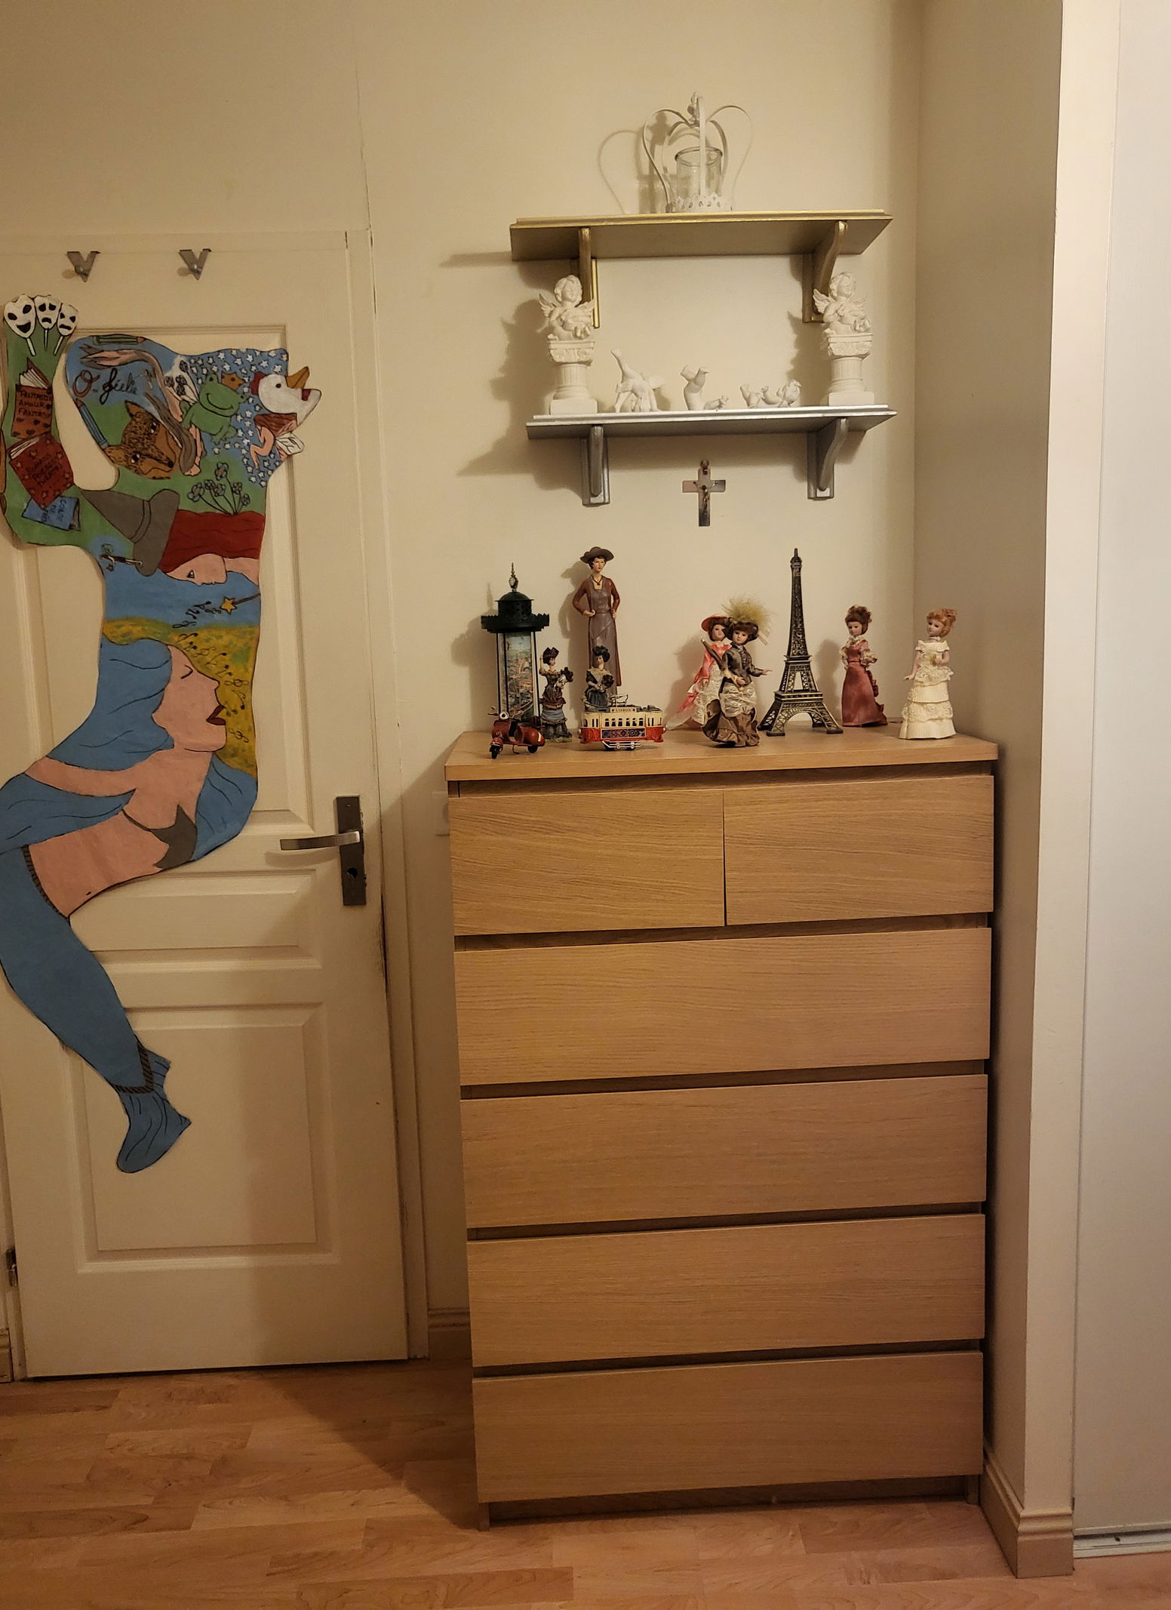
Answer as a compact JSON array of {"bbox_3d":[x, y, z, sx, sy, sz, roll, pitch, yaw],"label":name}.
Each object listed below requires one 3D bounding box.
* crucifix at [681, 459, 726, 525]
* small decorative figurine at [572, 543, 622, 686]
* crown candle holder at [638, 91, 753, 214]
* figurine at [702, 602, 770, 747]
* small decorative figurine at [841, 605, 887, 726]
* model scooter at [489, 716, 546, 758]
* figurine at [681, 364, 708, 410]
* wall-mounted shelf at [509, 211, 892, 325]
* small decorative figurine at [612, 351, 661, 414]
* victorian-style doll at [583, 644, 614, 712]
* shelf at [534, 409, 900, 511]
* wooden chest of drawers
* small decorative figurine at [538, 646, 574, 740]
[{"bbox_3d":[0.212,-0.555,2.155,0.076,0.120,0.014,-2,8,-2],"label":"crucifix"},{"bbox_3d":[0.021,-0.291,2.146,0.084,0.327,0.072,-3,8,-12],"label":"small decorative figurine"},{"bbox_3d":[0.187,-1.062,1.994,0.185,0.207,0.178,-2,8,-2],"label":"crown candle holder"},{"bbox_3d":[0.230,-0.200,1.871,0.098,0.213,0.092,-6,9,-27],"label":"figurine"},{"bbox_3d":[0.490,-0.246,2.126,0.070,0.212,0.080,4,10,35],"label":"small decorative figurine"},{"bbox_3d":[-0.102,-0.112,1.823,0.107,0.070,0.050,-9,11,-43],"label":"model scooter"},{"bbox_3d":[0.184,-0.697,2.038,0.048,0.087,0.050,-2,8,-2],"label":"figurine"},{"bbox_3d":[0.185,-0.891,2.022,0.610,0.132,0.180,-2,8,-2],"label":"wall-mounted shelf"},{"bbox_3d":[0.089,-0.714,2.058,0.086,0.112,0.050,-2,8,-2],"label":"small decorative figurine"},{"bbox_3d":[0.024,-0.182,1.980,0.054,0.156,0.050,-2,8,-2],"label":"victorian-style doll"},{"bbox_3d":[0.207,-0.597,2.081,0.608,0.136,0.170,-2,8,-2],"label":"shelf"},{"bbox_3d":[0.207,0.499,2.070,0.800,1.228,0.483,-2,8,-2],"label":"wooden chest of drawers"},{"bbox_3d":[-0.048,-0.185,2.022,0.056,0.156,0.052,-3,8,-10],"label":"small decorative figurine"}]

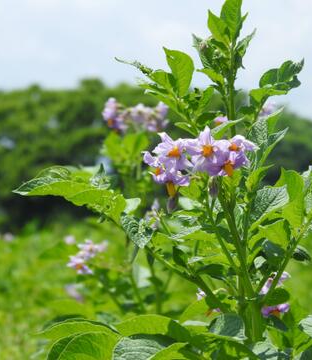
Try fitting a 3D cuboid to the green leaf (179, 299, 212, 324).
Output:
[{"bbox_3d":[0.031,0.102,1.830,0.027,0.020,0.017,0,-1,0],"label":"green leaf"}]

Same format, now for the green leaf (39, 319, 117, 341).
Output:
[{"bbox_3d":[-0.057,0.108,1.700,0.056,0.010,0.033,-4,-15,-7],"label":"green leaf"}]

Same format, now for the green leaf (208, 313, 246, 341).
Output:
[{"bbox_3d":[0.052,0.107,1.730,0.024,0.007,0.026,-16,41,-10],"label":"green leaf"}]

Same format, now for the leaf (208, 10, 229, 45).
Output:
[{"bbox_3d":[0.043,-0.104,1.610,0.017,0.024,0.014,0,-1,18],"label":"leaf"}]

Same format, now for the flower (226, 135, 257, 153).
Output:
[{"bbox_3d":[0.058,-0.025,1.650,0.025,0.017,0.021,0,-1,14],"label":"flower"}]

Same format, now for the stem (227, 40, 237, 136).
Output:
[{"bbox_3d":[0.058,-0.070,1.800,0.007,0.073,0.007,0,-1,0],"label":"stem"}]

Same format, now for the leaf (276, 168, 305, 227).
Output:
[{"bbox_3d":[0.091,0.013,1.600,0.020,0.041,0.018,0,-1,24],"label":"leaf"}]

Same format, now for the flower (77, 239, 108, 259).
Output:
[{"bbox_3d":[-0.062,0.067,2.320,0.031,0.020,0.024,0,-1,-6],"label":"flower"}]

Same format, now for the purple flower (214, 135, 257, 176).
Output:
[{"bbox_3d":[0.058,-0.018,1.720,0.028,0.028,0.018,0,14,-21],"label":"purple flower"}]

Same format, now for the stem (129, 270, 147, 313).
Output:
[{"bbox_3d":[-0.017,0.104,2.200,0.007,0.041,0.007,-19,0,0],"label":"stem"}]

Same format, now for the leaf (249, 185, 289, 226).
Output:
[{"bbox_3d":[0.077,0.018,1.590,0.027,0.027,0.018,0,-1,12],"label":"leaf"}]

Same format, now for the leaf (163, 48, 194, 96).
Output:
[{"bbox_3d":[0.017,-0.082,1.800,0.023,0.037,0.010,-11,0,0],"label":"leaf"}]

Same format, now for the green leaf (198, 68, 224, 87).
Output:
[{"bbox_3d":[0.041,-0.076,1.750,0.021,0.006,0.012,35,-29,-14],"label":"green leaf"}]

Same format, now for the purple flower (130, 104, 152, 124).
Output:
[{"bbox_3d":[-0.013,-0.061,2.150,0.021,0.020,0.018,0,-1,0],"label":"purple flower"}]

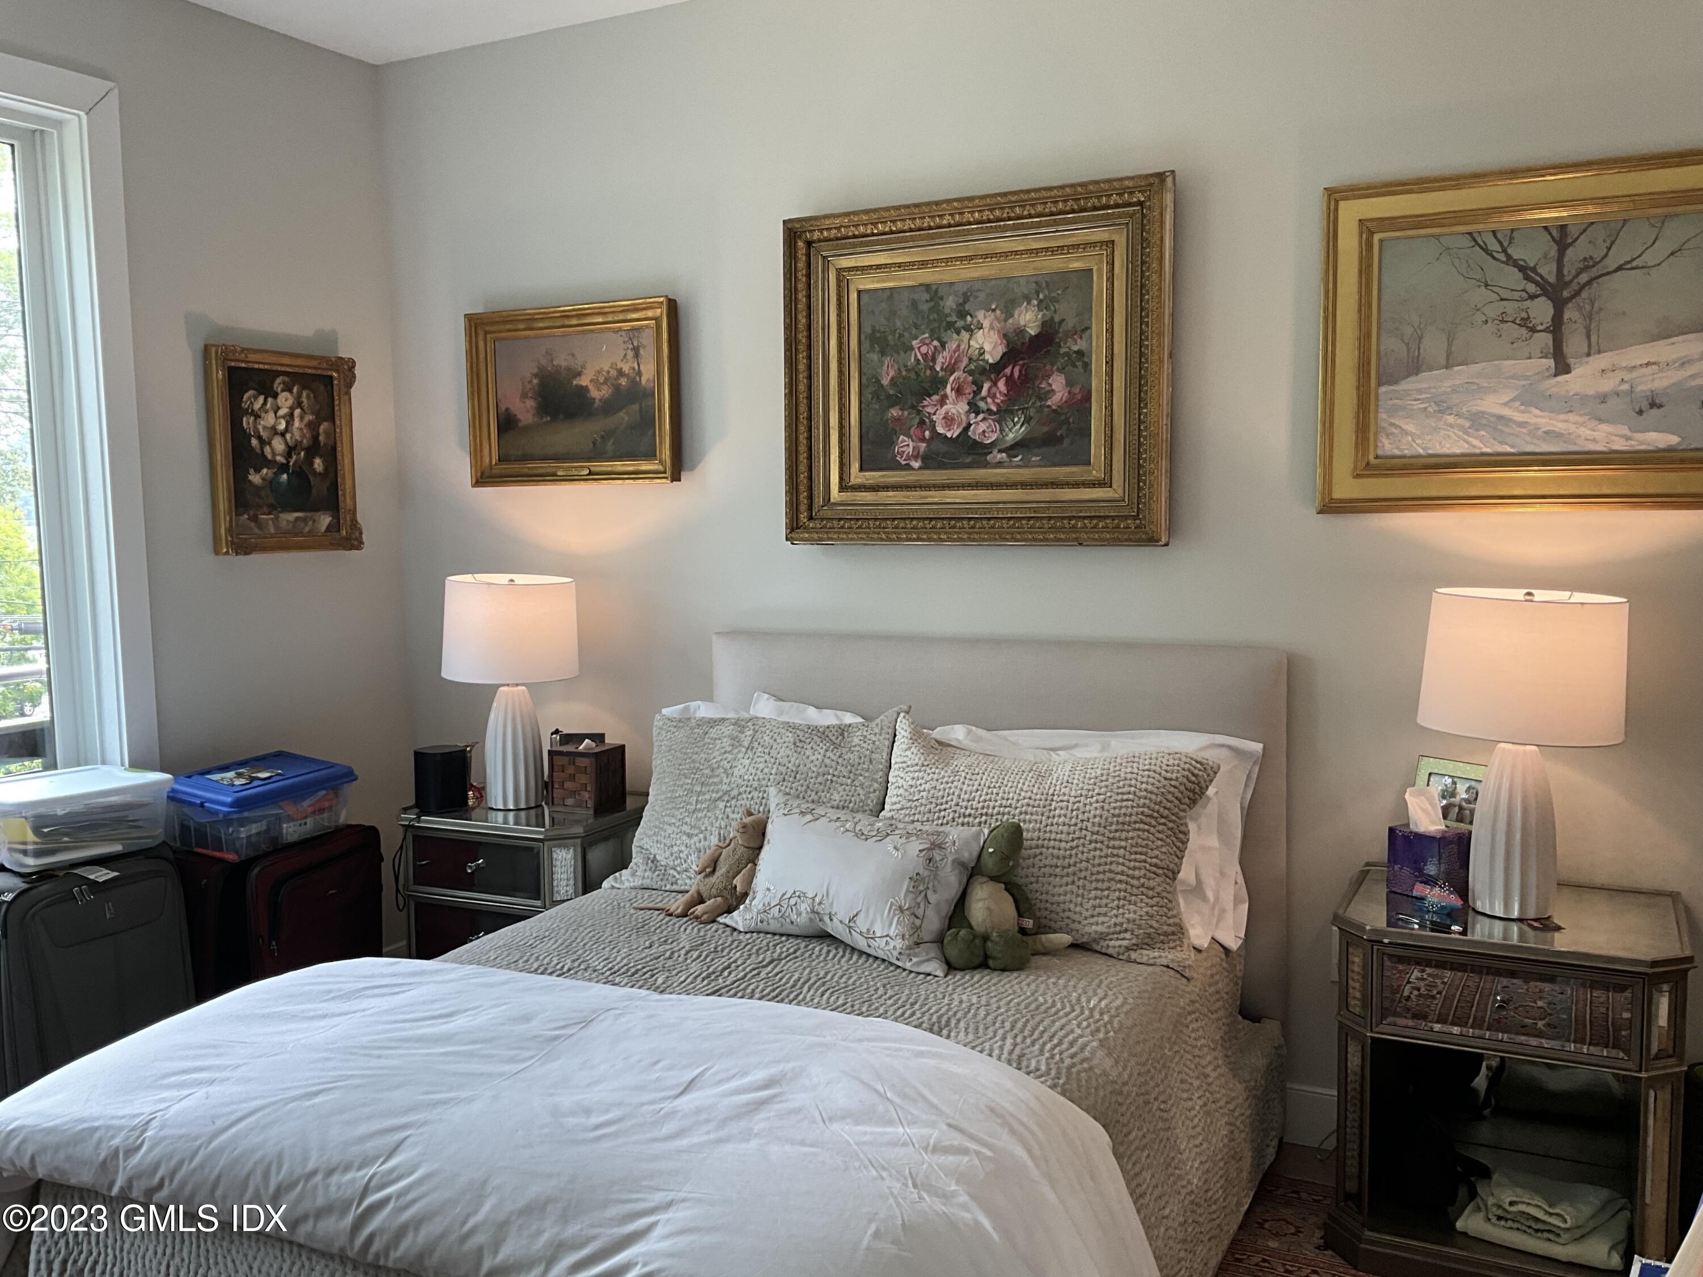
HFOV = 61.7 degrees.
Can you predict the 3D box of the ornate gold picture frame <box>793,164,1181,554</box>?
[{"bbox_3d":[0.269,-0.612,3.284,0.930,0.790,0.070,2,6,27],"label":"ornate gold picture frame"}]

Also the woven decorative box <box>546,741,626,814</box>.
[{"bbox_3d":[-0.691,0.367,3.750,0.147,0.161,0.140,2,6,28],"label":"woven decorative box"}]

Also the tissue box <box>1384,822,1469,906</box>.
[{"bbox_3d":[1.130,0.433,2.784,0.108,0.128,0.113,-4,6,-34],"label":"tissue box"}]

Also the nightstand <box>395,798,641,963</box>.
[{"bbox_3d":[-0.849,0.768,3.833,0.618,0.648,0.469,2,6,27],"label":"nightstand"}]

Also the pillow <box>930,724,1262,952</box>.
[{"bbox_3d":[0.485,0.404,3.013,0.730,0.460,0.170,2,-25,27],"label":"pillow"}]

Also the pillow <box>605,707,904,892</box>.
[{"bbox_3d":[-0.232,0.383,3.301,0.681,0.481,0.172,1,-24,23],"label":"pillow"}]

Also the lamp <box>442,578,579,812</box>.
[{"bbox_3d":[-0.907,0.145,3.807,0.357,0.601,0.357,-1,5,0],"label":"lamp"}]

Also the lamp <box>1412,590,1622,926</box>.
[{"bbox_3d":[1.234,0.211,2.632,0.347,0.596,0.347,2,6,27],"label":"lamp"}]

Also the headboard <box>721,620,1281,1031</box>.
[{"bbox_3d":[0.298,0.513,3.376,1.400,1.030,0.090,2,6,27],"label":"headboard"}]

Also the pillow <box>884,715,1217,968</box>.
[{"bbox_3d":[0.365,0.410,2.926,0.704,0.464,0.172,2,-21,31],"label":"pillow"}]

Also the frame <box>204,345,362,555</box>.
[{"bbox_3d":[-1.511,-0.498,3.836,0.059,0.529,0.455,2,6,27],"label":"frame"}]

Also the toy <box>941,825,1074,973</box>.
[{"bbox_3d":[0.310,0.496,2.787,0.206,0.261,0.212,1,6,20],"label":"toy"}]

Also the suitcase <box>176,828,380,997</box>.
[{"bbox_3d":[-1.432,0.801,3.586,0.290,0.610,0.420,2,6,27],"label":"suitcase"}]

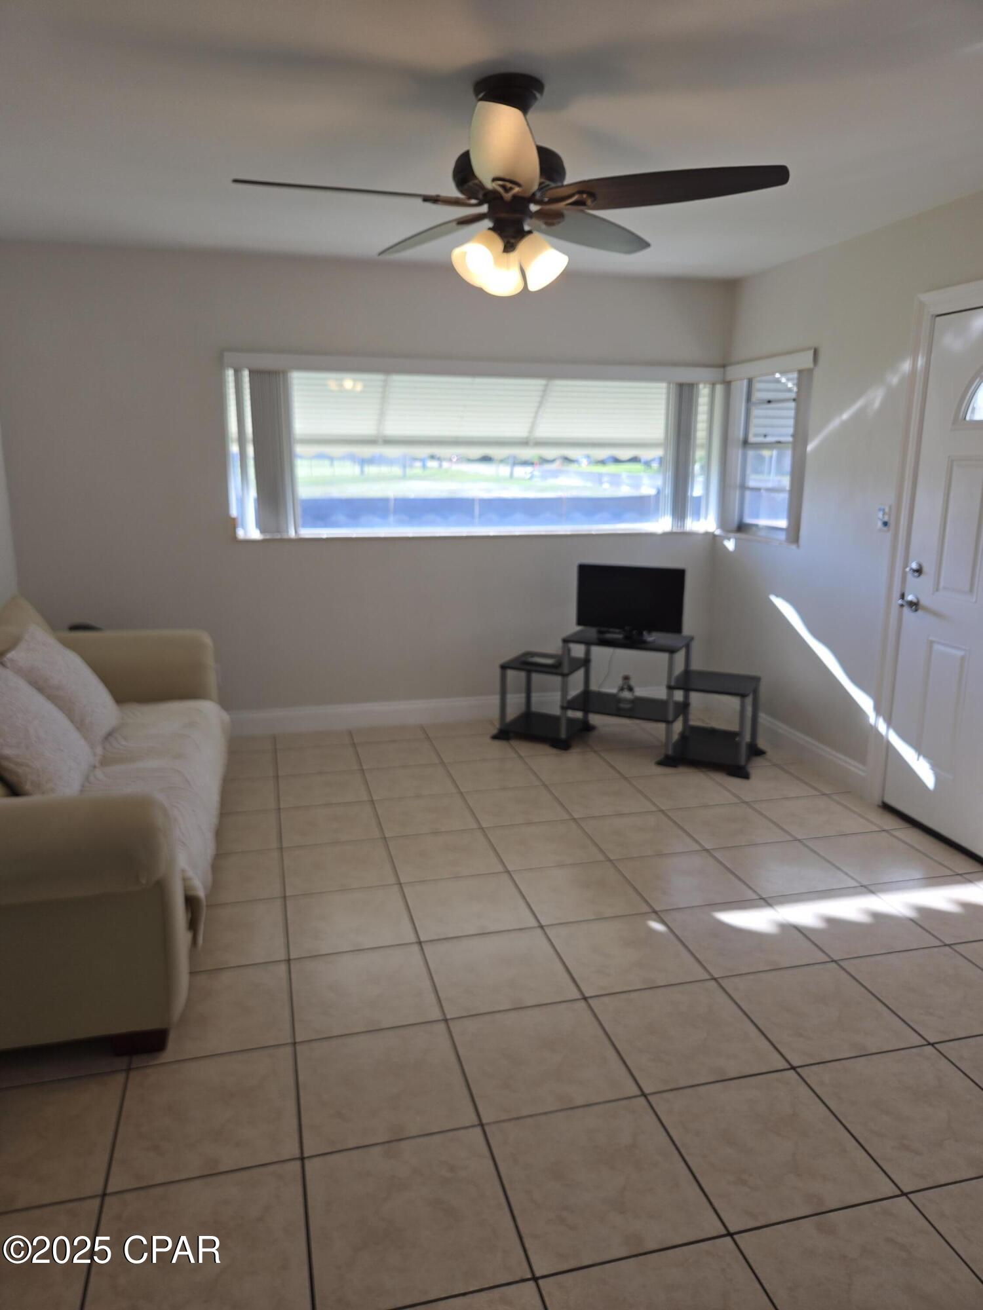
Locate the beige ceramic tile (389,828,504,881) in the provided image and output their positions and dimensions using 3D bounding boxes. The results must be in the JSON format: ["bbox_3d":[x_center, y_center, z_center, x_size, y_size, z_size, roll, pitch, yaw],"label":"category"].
[{"bbox_3d":[-0.178,0.773,3.366,0.396,0.010,0.396,-3,13,-14],"label":"beige ceramic tile"}]

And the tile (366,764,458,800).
[{"bbox_3d":[-0.375,0.601,4.101,0.397,0.012,0.397,-3,13,-14],"label":"tile"}]

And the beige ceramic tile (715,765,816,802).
[{"bbox_3d":[1.278,0.608,4.140,0.396,0.010,0.396,-3,13,-14],"label":"beige ceramic tile"}]

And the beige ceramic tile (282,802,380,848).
[{"bbox_3d":[-0.663,0.703,3.625,0.397,0.012,0.397,-3,13,-14],"label":"beige ceramic tile"}]

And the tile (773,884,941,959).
[{"bbox_3d":[1.184,0.881,2.880,0.390,0.010,0.390,-3,13,-14],"label":"tile"}]

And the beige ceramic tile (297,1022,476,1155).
[{"bbox_3d":[-0.264,1.040,2.112,0.397,0.012,0.397,-3,13,-14],"label":"beige ceramic tile"}]

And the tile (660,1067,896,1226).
[{"bbox_3d":[0.613,1.092,1.945,0.396,0.010,0.396,-3,13,-14],"label":"tile"}]

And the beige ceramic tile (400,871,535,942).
[{"bbox_3d":[-0.078,0.858,2.986,0.396,0.010,0.396,-3,13,-14],"label":"beige ceramic tile"}]

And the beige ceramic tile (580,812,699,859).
[{"bbox_3d":[0.598,0.730,3.528,0.390,0.010,0.390,-3,13,-14],"label":"beige ceramic tile"}]

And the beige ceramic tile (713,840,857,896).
[{"bbox_3d":[1.085,0.797,3.254,0.390,0.010,0.390,-3,13,-14],"label":"beige ceramic tile"}]

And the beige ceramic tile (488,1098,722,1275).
[{"bbox_3d":[0.224,1.112,1.846,0.396,0.010,0.396,-3,13,-14],"label":"beige ceramic tile"}]

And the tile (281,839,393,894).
[{"bbox_3d":[-0.568,0.793,3.268,0.396,0.010,0.396,-3,13,-14],"label":"tile"}]

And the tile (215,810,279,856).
[{"bbox_3d":[-1.050,0.721,3.527,0.397,0.012,0.397,-3,13,-14],"label":"tile"}]

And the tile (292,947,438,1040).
[{"bbox_3d":[-0.364,0.955,2.490,0.397,0.012,0.397,-3,13,-14],"label":"tile"}]

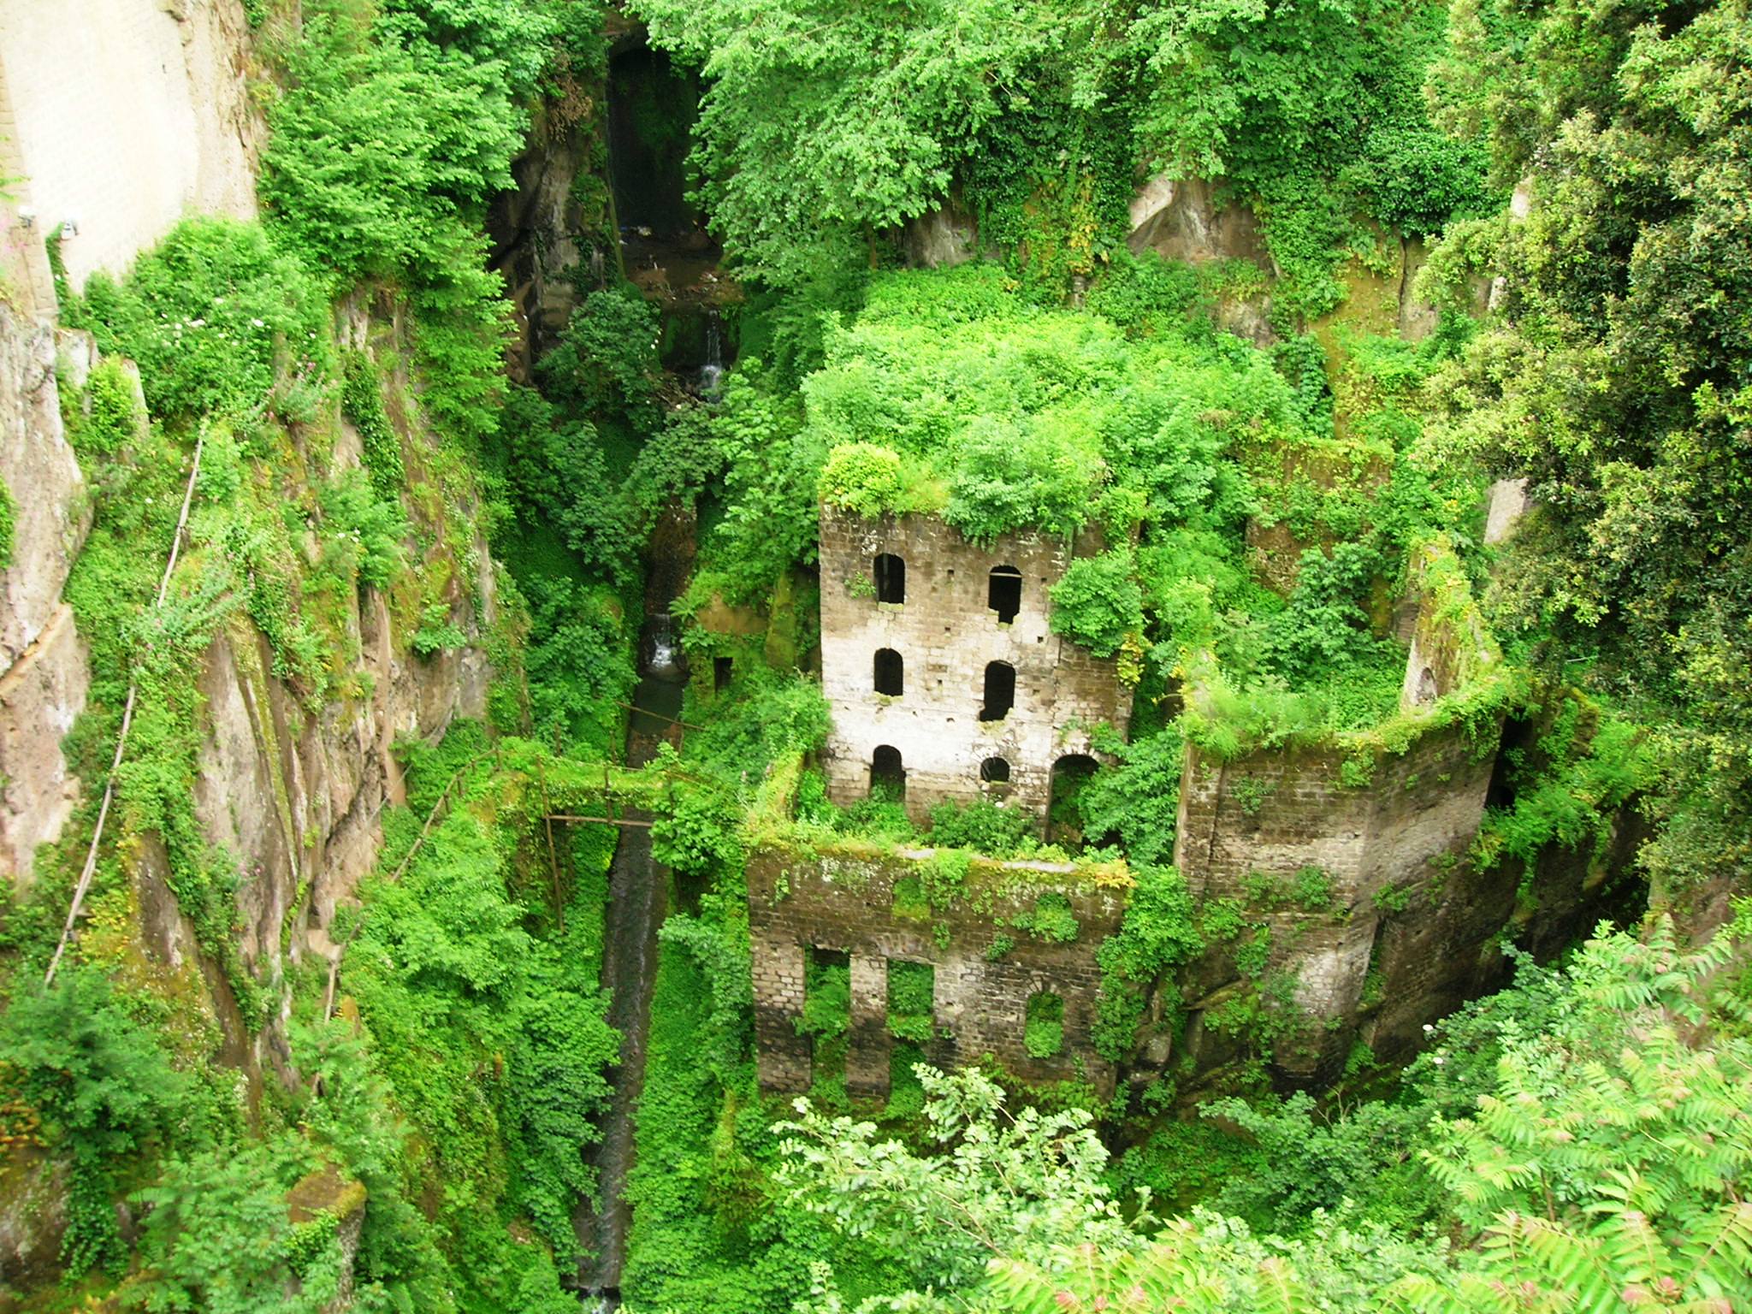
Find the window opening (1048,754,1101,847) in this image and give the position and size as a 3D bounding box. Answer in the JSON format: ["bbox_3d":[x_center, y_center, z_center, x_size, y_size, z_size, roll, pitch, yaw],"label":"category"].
[{"bbox_3d":[5.970,4.160,51.560,1.580,3.340,0.500,7,33,10],"label":"window opening"}]

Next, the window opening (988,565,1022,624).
[{"bbox_3d":[3.646,-1.838,48.264,0.940,1.850,0.400,7,33,10],"label":"window opening"}]

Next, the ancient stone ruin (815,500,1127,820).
[{"bbox_3d":[3.502,-1.138,53.352,8.870,11.320,8.000,7,33,10],"label":"ancient stone ruin"}]

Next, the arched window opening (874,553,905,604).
[{"bbox_3d":[0.427,-2.322,48.767,0.910,1.600,0.400,7,33,10],"label":"arched window opening"}]

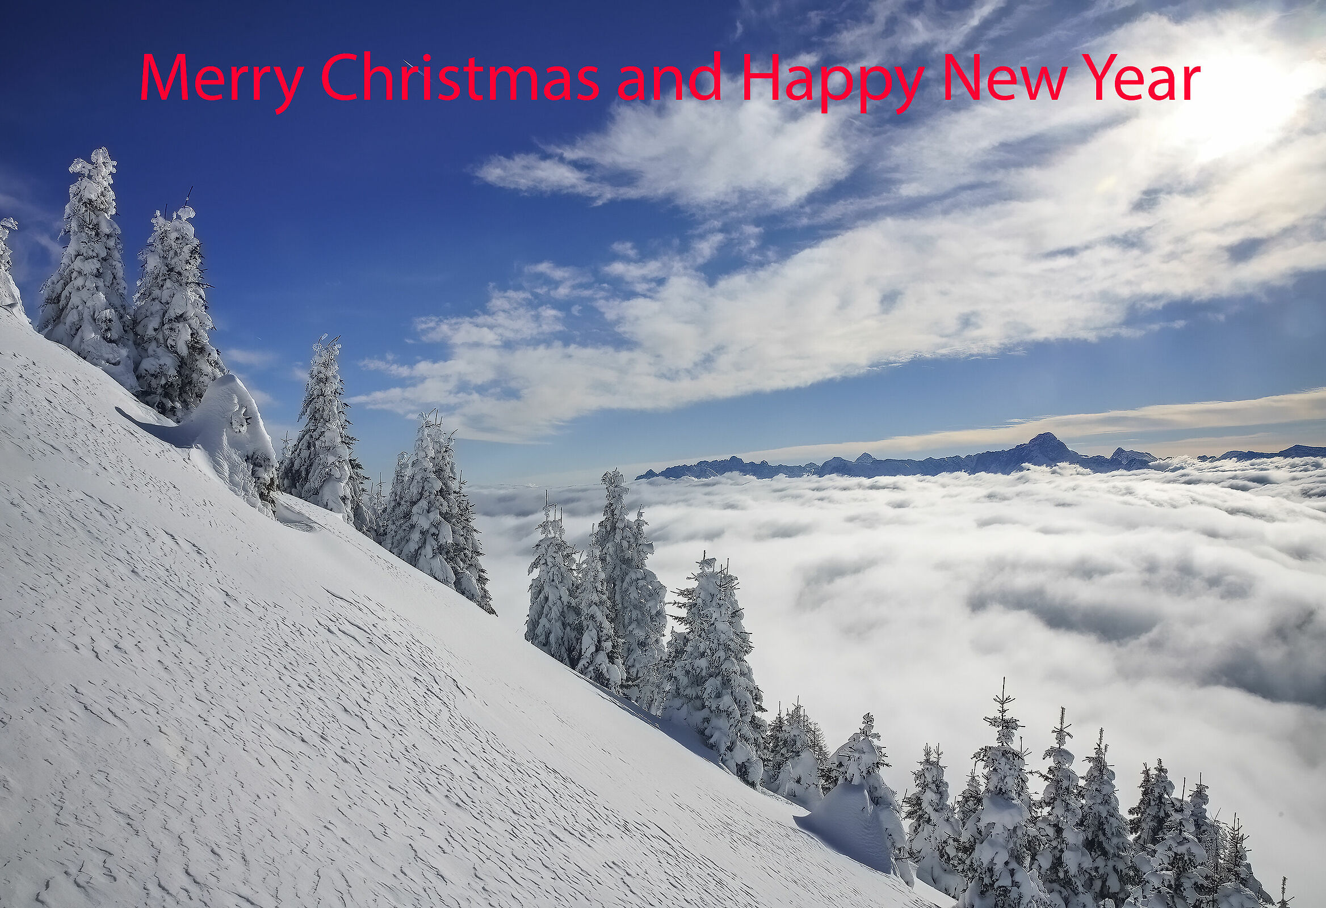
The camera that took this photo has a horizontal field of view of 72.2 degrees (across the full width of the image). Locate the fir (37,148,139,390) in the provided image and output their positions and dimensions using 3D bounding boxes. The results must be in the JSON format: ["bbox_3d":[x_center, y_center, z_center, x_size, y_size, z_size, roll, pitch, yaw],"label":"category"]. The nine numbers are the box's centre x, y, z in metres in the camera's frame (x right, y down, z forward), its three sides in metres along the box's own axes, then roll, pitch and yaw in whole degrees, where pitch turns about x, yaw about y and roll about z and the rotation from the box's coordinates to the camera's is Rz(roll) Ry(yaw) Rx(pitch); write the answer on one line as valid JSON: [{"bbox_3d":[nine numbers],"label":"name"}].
[{"bbox_3d":[-14.882,-4.791,23.500,2.590,6.190,2.590,0,-1,0],"label":"fir"}]

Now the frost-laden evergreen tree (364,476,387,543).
[{"bbox_3d":[-10.776,2.131,34.000,0.930,2.650,0.930,-1,-1,0],"label":"frost-laden evergreen tree"}]

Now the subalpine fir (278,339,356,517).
[{"bbox_3d":[-11.696,-0.817,31.000,2.780,6.270,2.640,-1,-1,0],"label":"subalpine fir"}]

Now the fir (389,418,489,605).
[{"bbox_3d":[-5.961,1.533,24.000,2.670,5.230,2.670,0,-1,0],"label":"fir"}]

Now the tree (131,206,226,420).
[{"bbox_3d":[-12.275,-3.571,23.000,2.380,5.390,2.380,0,-1,0],"label":"tree"}]

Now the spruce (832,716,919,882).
[{"bbox_3d":[5.104,8.365,22.000,2.030,4.090,1.920,-1,-1,0],"label":"spruce"}]

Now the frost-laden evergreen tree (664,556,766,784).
[{"bbox_3d":[1.209,5.114,21.500,2.390,5.360,2.390,0,-1,0],"label":"frost-laden evergreen tree"}]

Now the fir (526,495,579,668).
[{"bbox_3d":[-3.046,3.530,25.000,1.700,4.520,1.700,0,-1,0],"label":"fir"}]

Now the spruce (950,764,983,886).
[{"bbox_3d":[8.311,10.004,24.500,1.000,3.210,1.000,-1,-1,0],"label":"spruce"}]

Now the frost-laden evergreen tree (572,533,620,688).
[{"bbox_3d":[-2.018,4.806,28.000,1.460,4.950,1.460,-1,-1,0],"label":"frost-laden evergreen tree"}]

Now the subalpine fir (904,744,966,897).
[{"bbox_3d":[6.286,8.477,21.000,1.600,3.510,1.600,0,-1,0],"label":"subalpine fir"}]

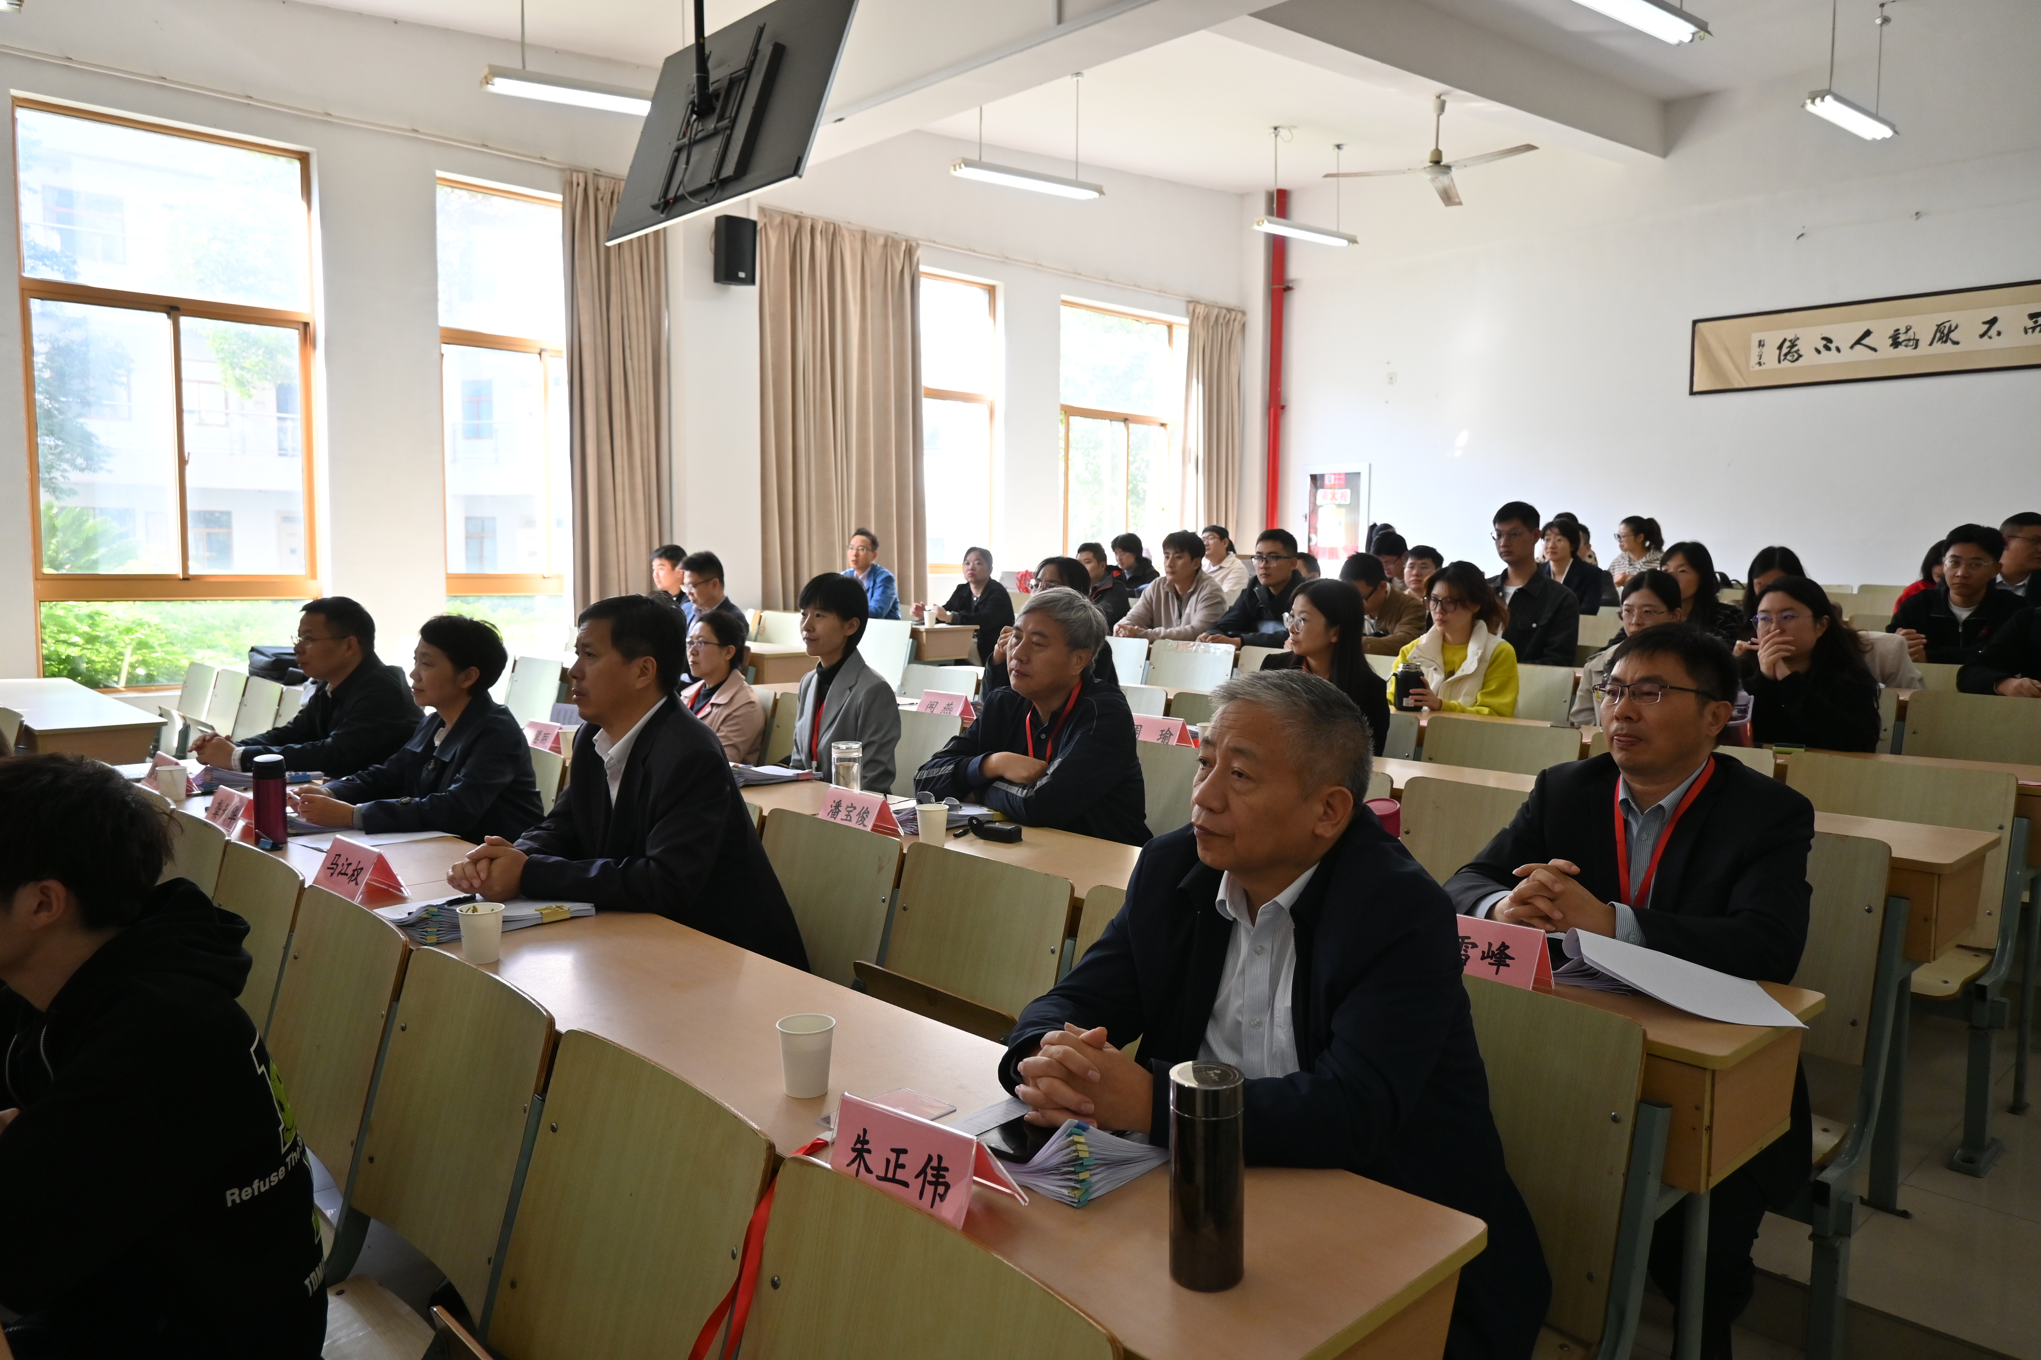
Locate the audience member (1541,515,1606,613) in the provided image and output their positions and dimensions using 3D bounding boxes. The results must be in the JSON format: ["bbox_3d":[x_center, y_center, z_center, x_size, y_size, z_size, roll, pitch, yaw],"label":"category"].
[{"bbox_3d":[2.925,-0.261,7.370,0.650,1.200,0.490,-4,7,-43],"label":"audience member"}]

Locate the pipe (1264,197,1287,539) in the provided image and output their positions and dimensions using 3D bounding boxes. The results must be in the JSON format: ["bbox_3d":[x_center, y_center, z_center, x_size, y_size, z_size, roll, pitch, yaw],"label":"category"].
[{"bbox_3d":[2.365,-2.393,12.652,0.110,4.229,0.110,-4,7,-43],"label":"pipe"}]

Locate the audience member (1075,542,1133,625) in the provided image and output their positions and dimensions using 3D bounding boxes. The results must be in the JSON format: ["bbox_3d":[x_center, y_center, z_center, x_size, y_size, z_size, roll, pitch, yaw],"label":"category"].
[{"bbox_3d":[0.454,-0.325,9.100,0.750,1.190,0.520,-5,7,-44],"label":"audience member"}]

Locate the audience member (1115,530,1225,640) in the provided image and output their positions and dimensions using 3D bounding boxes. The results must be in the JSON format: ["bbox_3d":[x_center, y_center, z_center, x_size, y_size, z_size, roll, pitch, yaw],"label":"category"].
[{"bbox_3d":[0.794,-0.088,6.694,0.700,1.250,0.540,-4,7,-43],"label":"audience member"}]

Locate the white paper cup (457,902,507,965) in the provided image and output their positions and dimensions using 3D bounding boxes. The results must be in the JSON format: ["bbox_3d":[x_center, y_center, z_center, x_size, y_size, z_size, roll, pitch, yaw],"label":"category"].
[{"bbox_3d":[-0.855,0.404,2.163,0.073,0.084,0.073,0,5,0],"label":"white paper cup"}]

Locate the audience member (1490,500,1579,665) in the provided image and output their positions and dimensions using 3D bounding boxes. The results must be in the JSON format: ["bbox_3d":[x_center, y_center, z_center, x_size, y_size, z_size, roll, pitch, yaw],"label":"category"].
[{"bbox_3d":[2.025,-0.039,5.638,0.700,1.394,0.500,-4,7,-43],"label":"audience member"}]

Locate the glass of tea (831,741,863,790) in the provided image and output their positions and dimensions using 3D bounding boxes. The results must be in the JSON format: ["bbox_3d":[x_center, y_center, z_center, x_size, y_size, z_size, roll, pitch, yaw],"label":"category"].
[{"bbox_3d":[-0.439,0.250,3.448,0.072,0.175,0.072,0,5,0],"label":"glass of tea"}]

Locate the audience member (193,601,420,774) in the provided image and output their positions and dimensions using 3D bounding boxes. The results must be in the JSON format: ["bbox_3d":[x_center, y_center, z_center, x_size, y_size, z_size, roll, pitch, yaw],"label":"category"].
[{"bbox_3d":[-2.013,0.377,3.983,0.720,1.250,0.530,-4,7,-43],"label":"audience member"}]

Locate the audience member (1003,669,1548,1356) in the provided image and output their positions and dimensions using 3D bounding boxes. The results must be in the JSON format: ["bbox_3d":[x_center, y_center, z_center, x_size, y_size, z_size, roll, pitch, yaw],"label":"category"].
[{"bbox_3d":[0.286,0.596,1.624,0.700,1.230,0.570,-3,6,-37],"label":"audience member"}]

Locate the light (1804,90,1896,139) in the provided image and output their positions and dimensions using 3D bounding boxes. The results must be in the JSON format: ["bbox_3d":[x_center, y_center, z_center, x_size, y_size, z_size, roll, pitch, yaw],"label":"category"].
[{"bbox_3d":[5.028,-3.428,8.258,1.220,0.090,0.200,-9,10,-43],"label":"light"}]

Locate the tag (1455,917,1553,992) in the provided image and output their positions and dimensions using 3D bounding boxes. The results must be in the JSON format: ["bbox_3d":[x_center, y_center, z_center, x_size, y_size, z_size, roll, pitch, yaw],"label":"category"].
[{"bbox_3d":[0.714,0.416,2.106,0.080,0.090,0.200,-4,7,-42],"label":"tag"}]

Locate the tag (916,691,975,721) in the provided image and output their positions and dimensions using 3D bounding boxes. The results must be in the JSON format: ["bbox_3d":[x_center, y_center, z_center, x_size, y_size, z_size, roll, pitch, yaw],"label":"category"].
[{"bbox_3d":[-0.229,0.084,4.420,0.090,0.085,0.200,-4,7,-43],"label":"tag"}]

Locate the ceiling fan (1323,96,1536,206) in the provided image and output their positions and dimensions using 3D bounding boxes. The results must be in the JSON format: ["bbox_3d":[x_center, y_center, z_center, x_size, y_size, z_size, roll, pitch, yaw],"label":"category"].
[{"bbox_3d":[2.640,-3.373,8.430,1.300,0.530,1.300,-5,7,-44],"label":"ceiling fan"}]

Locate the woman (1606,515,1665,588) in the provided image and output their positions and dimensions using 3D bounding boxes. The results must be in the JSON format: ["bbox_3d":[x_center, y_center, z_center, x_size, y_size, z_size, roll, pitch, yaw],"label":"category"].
[{"bbox_3d":[3.668,-0.398,8.252,0.660,1.170,0.480,-2,6,-33],"label":"woman"}]

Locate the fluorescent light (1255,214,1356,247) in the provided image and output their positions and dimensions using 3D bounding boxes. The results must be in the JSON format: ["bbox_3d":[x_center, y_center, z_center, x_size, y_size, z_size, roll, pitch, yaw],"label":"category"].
[{"bbox_3d":[2.286,-3.596,10.909,1.230,0.080,0.160,-8,9,-42],"label":"fluorescent light"}]

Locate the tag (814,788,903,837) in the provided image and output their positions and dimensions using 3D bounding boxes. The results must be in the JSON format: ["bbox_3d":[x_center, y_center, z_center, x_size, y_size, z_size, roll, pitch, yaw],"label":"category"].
[{"bbox_3d":[-0.382,0.312,3.194,0.095,0.091,0.210,-4,7,-41],"label":"tag"}]

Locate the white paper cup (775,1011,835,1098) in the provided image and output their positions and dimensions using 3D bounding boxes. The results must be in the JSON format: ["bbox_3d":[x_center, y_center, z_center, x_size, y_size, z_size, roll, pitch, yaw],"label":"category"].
[{"bbox_3d":[-0.255,0.450,1.618,0.071,0.079,0.071,0,5,0],"label":"white paper cup"}]

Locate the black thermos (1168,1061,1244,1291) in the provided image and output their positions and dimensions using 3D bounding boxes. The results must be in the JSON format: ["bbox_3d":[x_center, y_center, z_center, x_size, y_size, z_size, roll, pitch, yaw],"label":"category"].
[{"bbox_3d":[0.166,0.441,1.212,0.063,0.184,0.063,0,5,0],"label":"black thermos"}]

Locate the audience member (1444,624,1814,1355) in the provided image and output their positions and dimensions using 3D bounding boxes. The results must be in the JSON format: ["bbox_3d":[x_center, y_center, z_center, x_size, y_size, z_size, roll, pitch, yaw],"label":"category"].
[{"bbox_3d":[1.004,0.535,2.275,0.660,1.262,0.570,-4,7,-43],"label":"audience member"}]

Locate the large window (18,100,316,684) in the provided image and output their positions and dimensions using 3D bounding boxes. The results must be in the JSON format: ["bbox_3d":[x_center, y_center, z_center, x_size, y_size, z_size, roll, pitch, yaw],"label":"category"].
[{"bbox_3d":[-4.110,-1.327,6.724,1.270,2.720,0.100,-4,7,-43],"label":"large window"}]

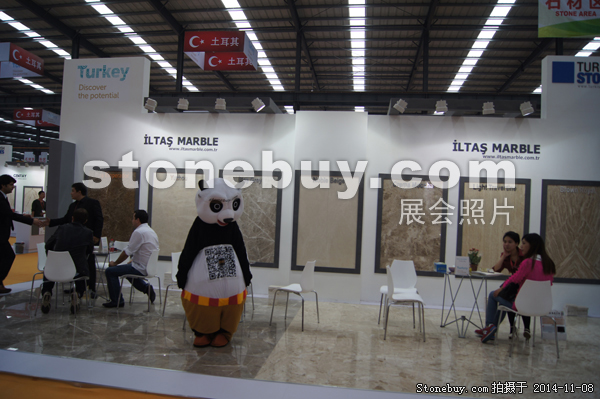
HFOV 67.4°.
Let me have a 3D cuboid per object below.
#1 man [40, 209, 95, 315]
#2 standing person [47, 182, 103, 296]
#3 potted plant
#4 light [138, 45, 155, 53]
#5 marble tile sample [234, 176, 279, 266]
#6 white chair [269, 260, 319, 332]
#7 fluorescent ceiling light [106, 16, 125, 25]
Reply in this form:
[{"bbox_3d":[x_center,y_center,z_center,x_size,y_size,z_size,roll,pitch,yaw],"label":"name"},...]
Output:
[{"bbox_3d":[-2.906,0.760,5.694,0.560,1.300,0.730,2,0,8],"label":"man"},{"bbox_3d":[-3.365,0.587,6.748,0.720,1.690,0.580,3,-1,-28],"label":"standing person"},{"bbox_3d":[2.188,0.751,5.600,0.160,0.275,0.160,3,-1,0],"label":"potted plant"},{"bbox_3d":[-11.226,-11.043,32.881,0.960,0.080,1.380,2,-5,8],"label":"light"},{"bbox_3d":[-0.821,0.292,7.147,0.985,1.470,0.050,2,-1,7],"label":"marble tile sample"},{"bbox_3d":[-0.047,1.140,5.499,0.490,0.790,0.480,2,0,23],"label":"white chair"},{"bbox_3d":[-11.786,-11.434,28.720,0.960,0.080,1.380,2,-5,8],"label":"fluorescent ceiling light"}]

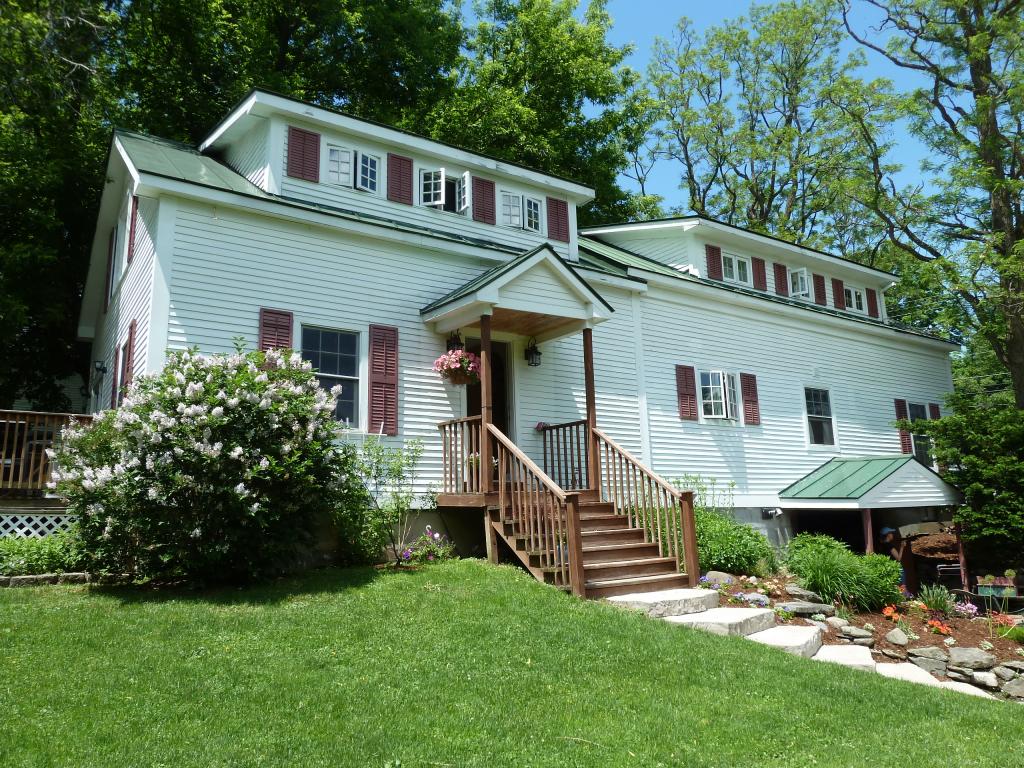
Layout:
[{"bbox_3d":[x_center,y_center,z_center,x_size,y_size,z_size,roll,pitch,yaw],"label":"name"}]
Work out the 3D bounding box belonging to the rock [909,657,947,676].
[{"bbox_3d":[4.130,2.808,7.350,0.340,0.180,0.240,-8,-13,28],"label":"rock"}]

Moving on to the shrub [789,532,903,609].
[{"bbox_3d":[3.945,2.231,8.800,1.176,0.823,1.078,-6,-12,23],"label":"shrub"}]

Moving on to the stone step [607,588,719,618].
[{"bbox_3d":[1.661,2.347,7.851,1.550,0.190,0.740,9,-15,-44],"label":"stone step"}]

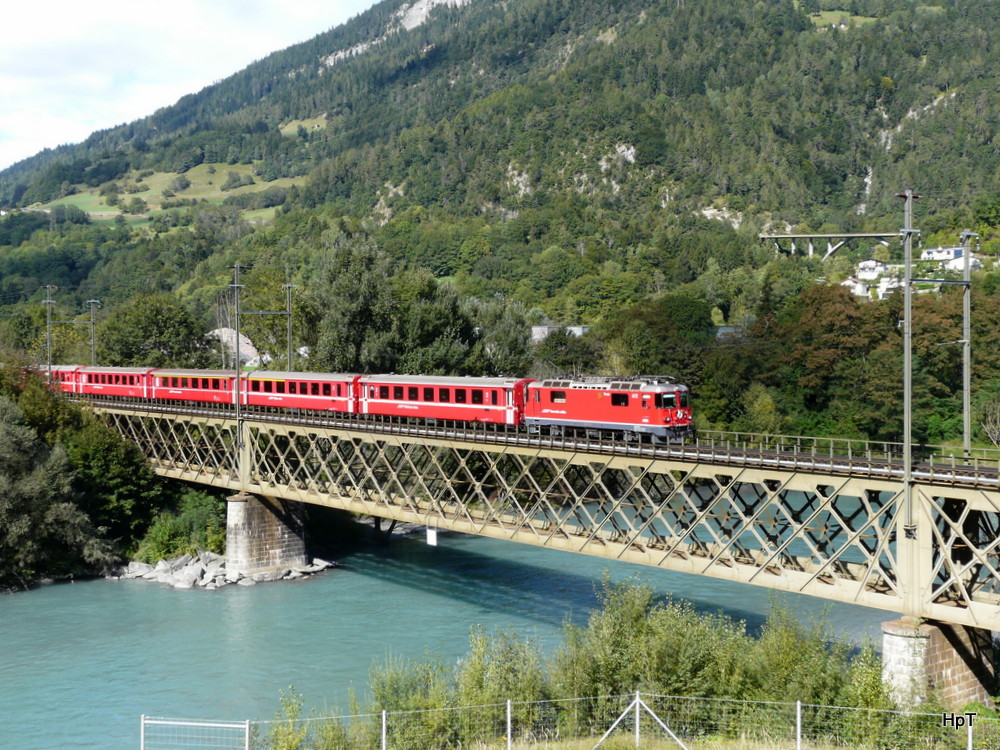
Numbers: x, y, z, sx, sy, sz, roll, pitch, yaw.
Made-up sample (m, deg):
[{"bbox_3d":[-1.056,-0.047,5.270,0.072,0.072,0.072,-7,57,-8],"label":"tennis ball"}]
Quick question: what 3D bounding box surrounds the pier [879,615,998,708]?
[{"bbox_3d":[20.447,13.373,56.367,7.800,4.700,2.700,-2,2,-40],"label":"pier"}]

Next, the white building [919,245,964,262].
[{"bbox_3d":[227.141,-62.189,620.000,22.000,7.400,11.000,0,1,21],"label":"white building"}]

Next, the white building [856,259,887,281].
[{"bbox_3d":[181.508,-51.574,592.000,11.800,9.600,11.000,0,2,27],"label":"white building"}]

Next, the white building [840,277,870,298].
[{"bbox_3d":[167.362,-41.110,572.000,11.600,9.400,11.000,0,2,27],"label":"white building"}]

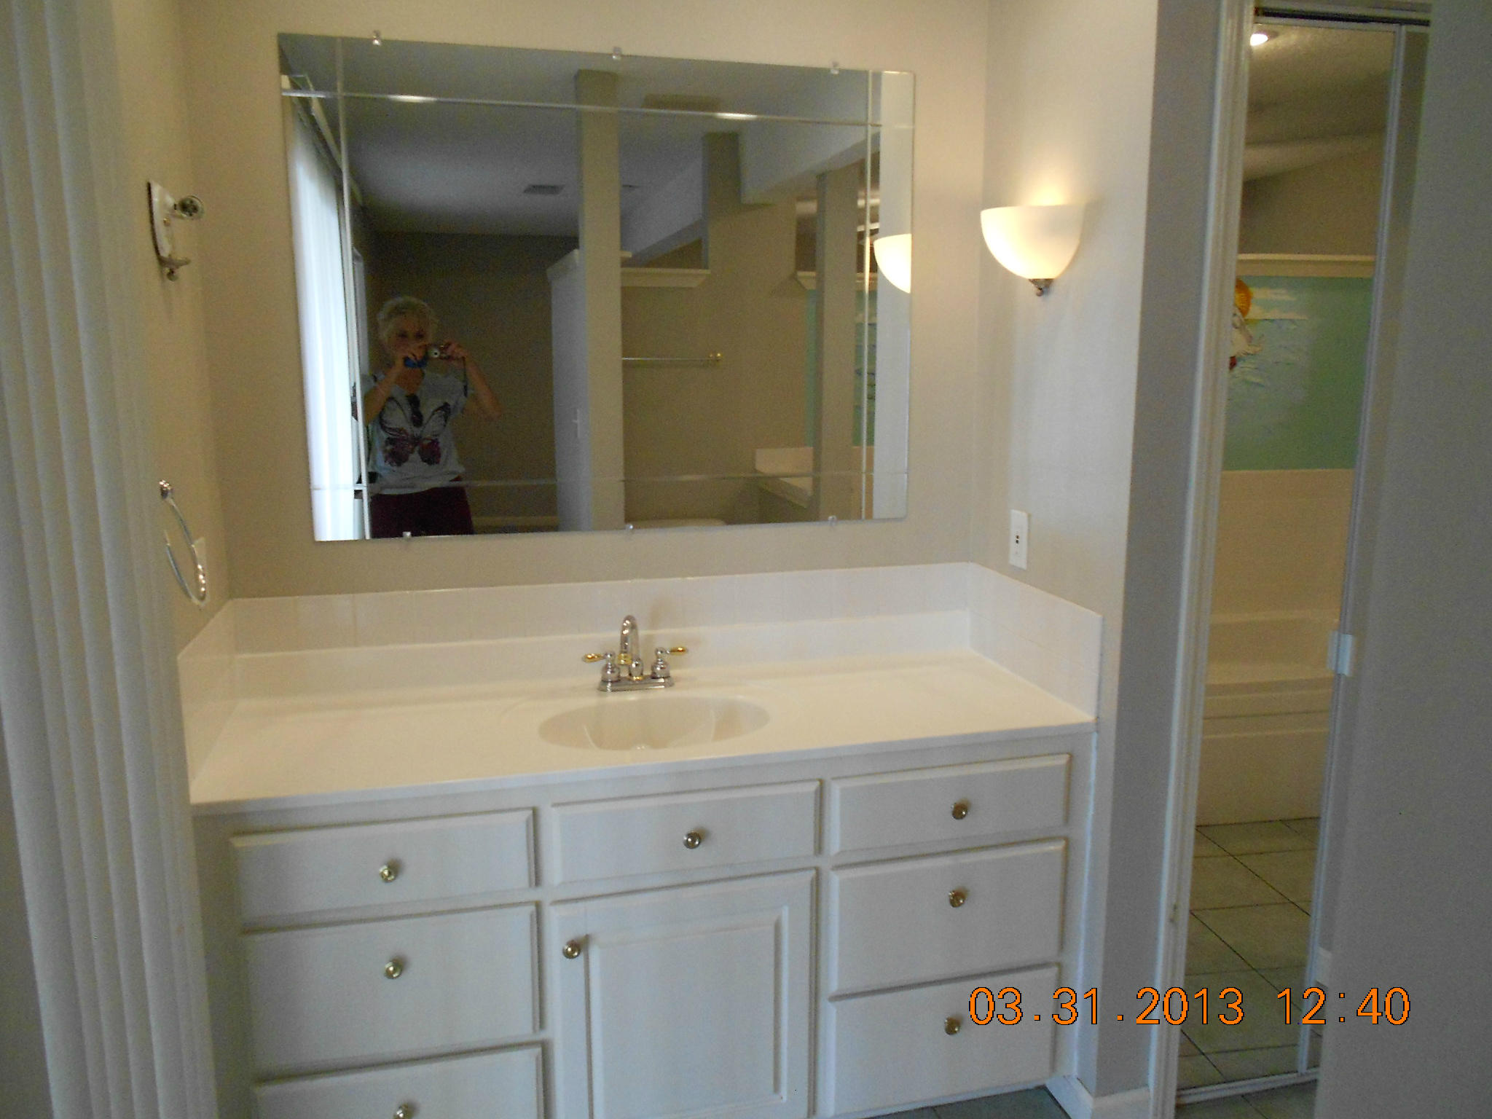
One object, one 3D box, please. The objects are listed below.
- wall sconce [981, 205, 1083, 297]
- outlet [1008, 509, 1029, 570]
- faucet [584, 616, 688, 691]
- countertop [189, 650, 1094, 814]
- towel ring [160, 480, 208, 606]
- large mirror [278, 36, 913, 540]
[{"bbox_3d":[0.512,-0.580,2.118,0.128,0.156,0.249,-3,10,-14],"label":"wall sconce"},{"bbox_3d":[0.557,-0.041,2.298,0.008,0.114,0.071,-3,10,-14],"label":"outlet"},{"bbox_3d":[-0.210,0.186,2.233,0.212,0.157,0.149,-3,10,-14],"label":"faucet"},{"bbox_3d":[-0.173,0.298,2.117,1.542,0.022,0.542,-3,10,-14],"label":"countertop"},{"bbox_3d":[-0.821,-0.024,1.604,0.071,0.185,0.166,-3,10,-14],"label":"towel ring"},{"bbox_3d":[-0.242,-0.516,2.234,1.224,0.926,0.010,-3,10,-14],"label":"large mirror"}]

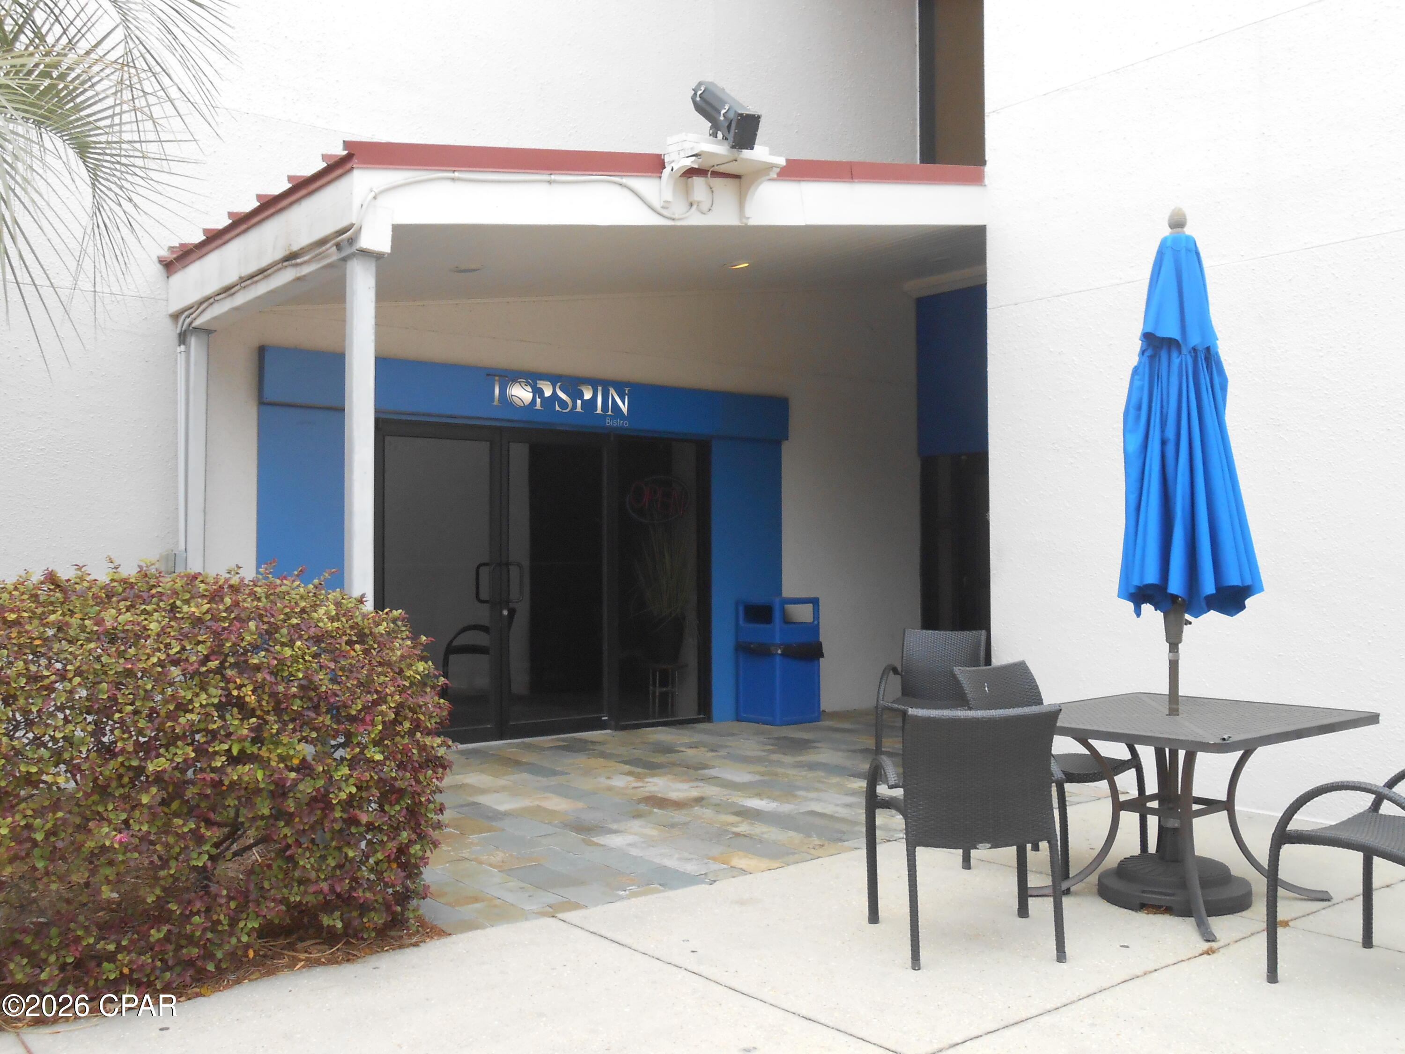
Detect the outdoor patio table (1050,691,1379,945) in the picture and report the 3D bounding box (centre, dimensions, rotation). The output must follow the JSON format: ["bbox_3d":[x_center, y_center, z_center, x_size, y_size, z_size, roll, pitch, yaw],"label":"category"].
[{"bbox_3d":[1.891,1.119,5.530,1.120,0.730,1.120,1,-2,-37],"label":"outdoor patio table"}]

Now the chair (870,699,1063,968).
[{"bbox_3d":[0.965,1.062,4.984,0.610,0.880,0.650,0,-2,-3],"label":"chair"}]

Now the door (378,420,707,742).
[{"bbox_3d":[-1.069,0.398,9.947,2.780,2.170,0.120,1,-2,-37],"label":"door"}]

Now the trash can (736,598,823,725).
[{"bbox_3d":[0.603,1.028,10.730,0.490,0.960,0.490,1,-2,-37],"label":"trash can"}]

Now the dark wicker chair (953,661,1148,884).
[{"bbox_3d":[1.513,1.058,6.075,0.610,0.880,0.650,1,-2,-41],"label":"dark wicker chair"}]

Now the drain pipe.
[{"bbox_3d":[-2.978,0.158,8.059,0.170,2.670,0.140,1,-2,-37],"label":"drain pipe"}]

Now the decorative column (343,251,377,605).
[{"bbox_3d":[-1.546,0.168,6.238,0.105,2.770,0.105,1,-2,-37],"label":"decorative column"}]

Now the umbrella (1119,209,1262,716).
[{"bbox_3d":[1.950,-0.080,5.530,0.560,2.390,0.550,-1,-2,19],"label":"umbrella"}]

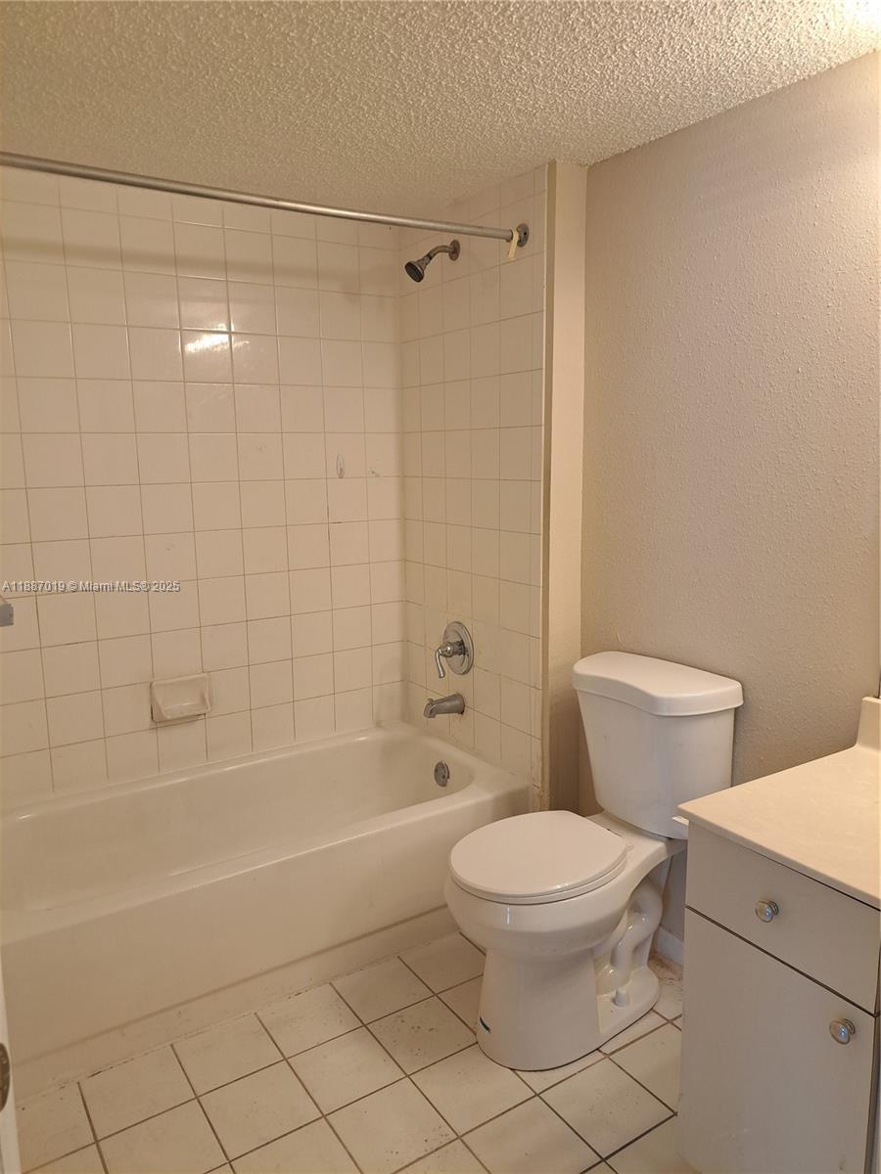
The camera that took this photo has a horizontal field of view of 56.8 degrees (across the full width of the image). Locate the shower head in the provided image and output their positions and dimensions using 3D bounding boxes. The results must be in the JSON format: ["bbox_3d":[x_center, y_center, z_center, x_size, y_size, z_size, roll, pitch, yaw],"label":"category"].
[{"bbox_3d":[-0.029,-0.994,2.478,0.180,0.140,0.066,-7,10,-32],"label":"shower head"}]

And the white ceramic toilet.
[{"bbox_3d":[0.321,0.643,1.985,0.695,0.805,0.438,-7,10,-32],"label":"white ceramic toilet"}]

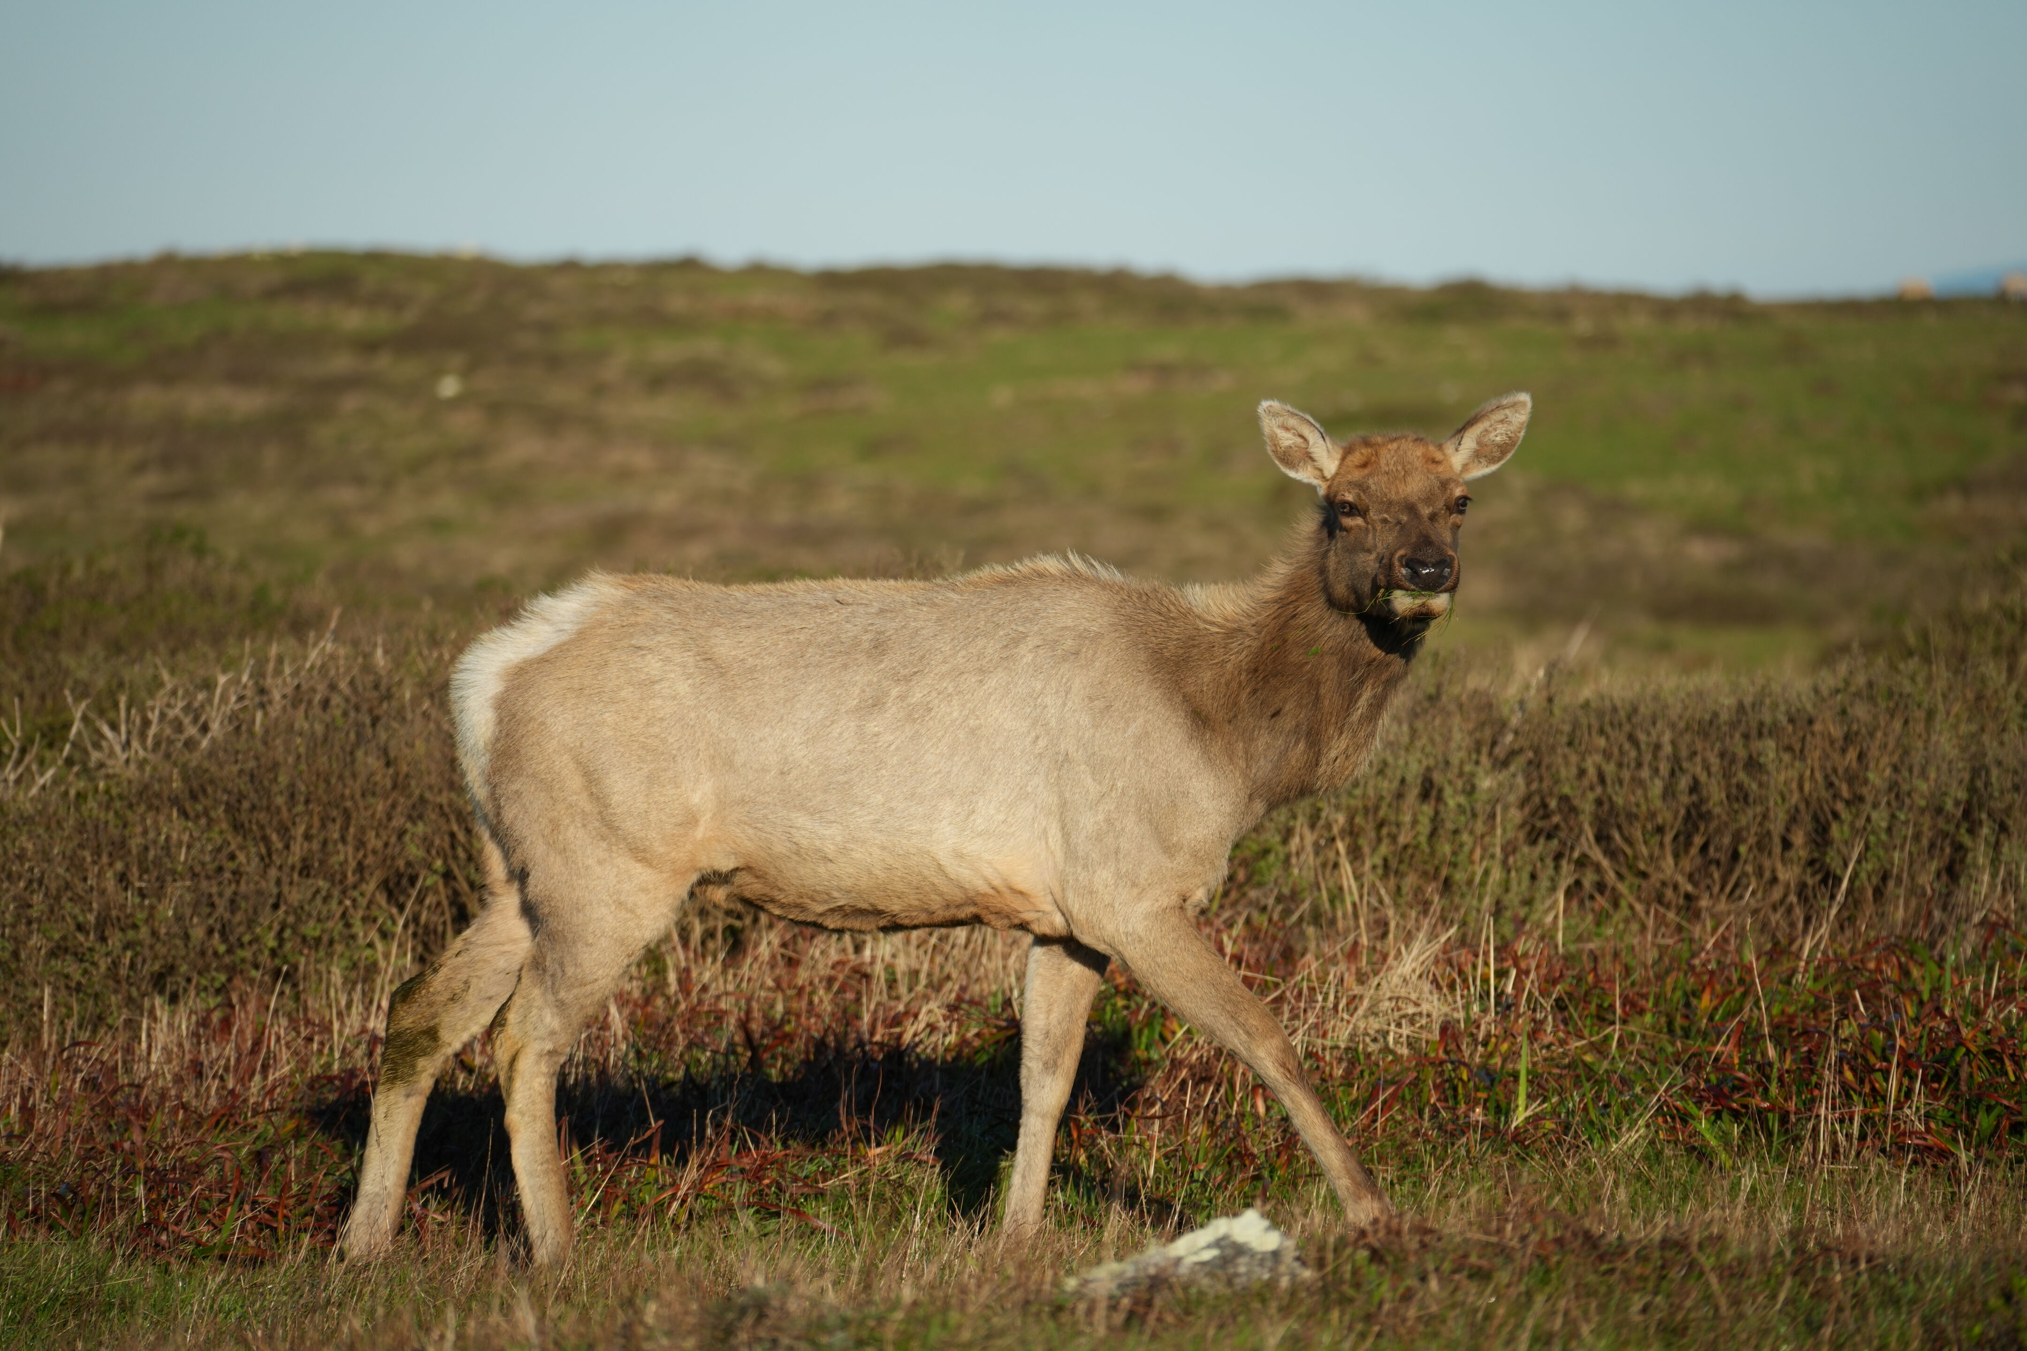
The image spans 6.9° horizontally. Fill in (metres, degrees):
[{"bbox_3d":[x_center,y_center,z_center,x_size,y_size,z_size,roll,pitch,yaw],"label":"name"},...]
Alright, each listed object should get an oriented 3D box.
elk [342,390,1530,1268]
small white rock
[{"bbox_3d":[-0.126,0.257,27.400,1.930,1.450,0.550,0,1,-7],"label":"elk"},{"bbox_3d":[0.267,0.892,25.900,0.370,0.150,0.270,0,1,0],"label":"small white rock"}]

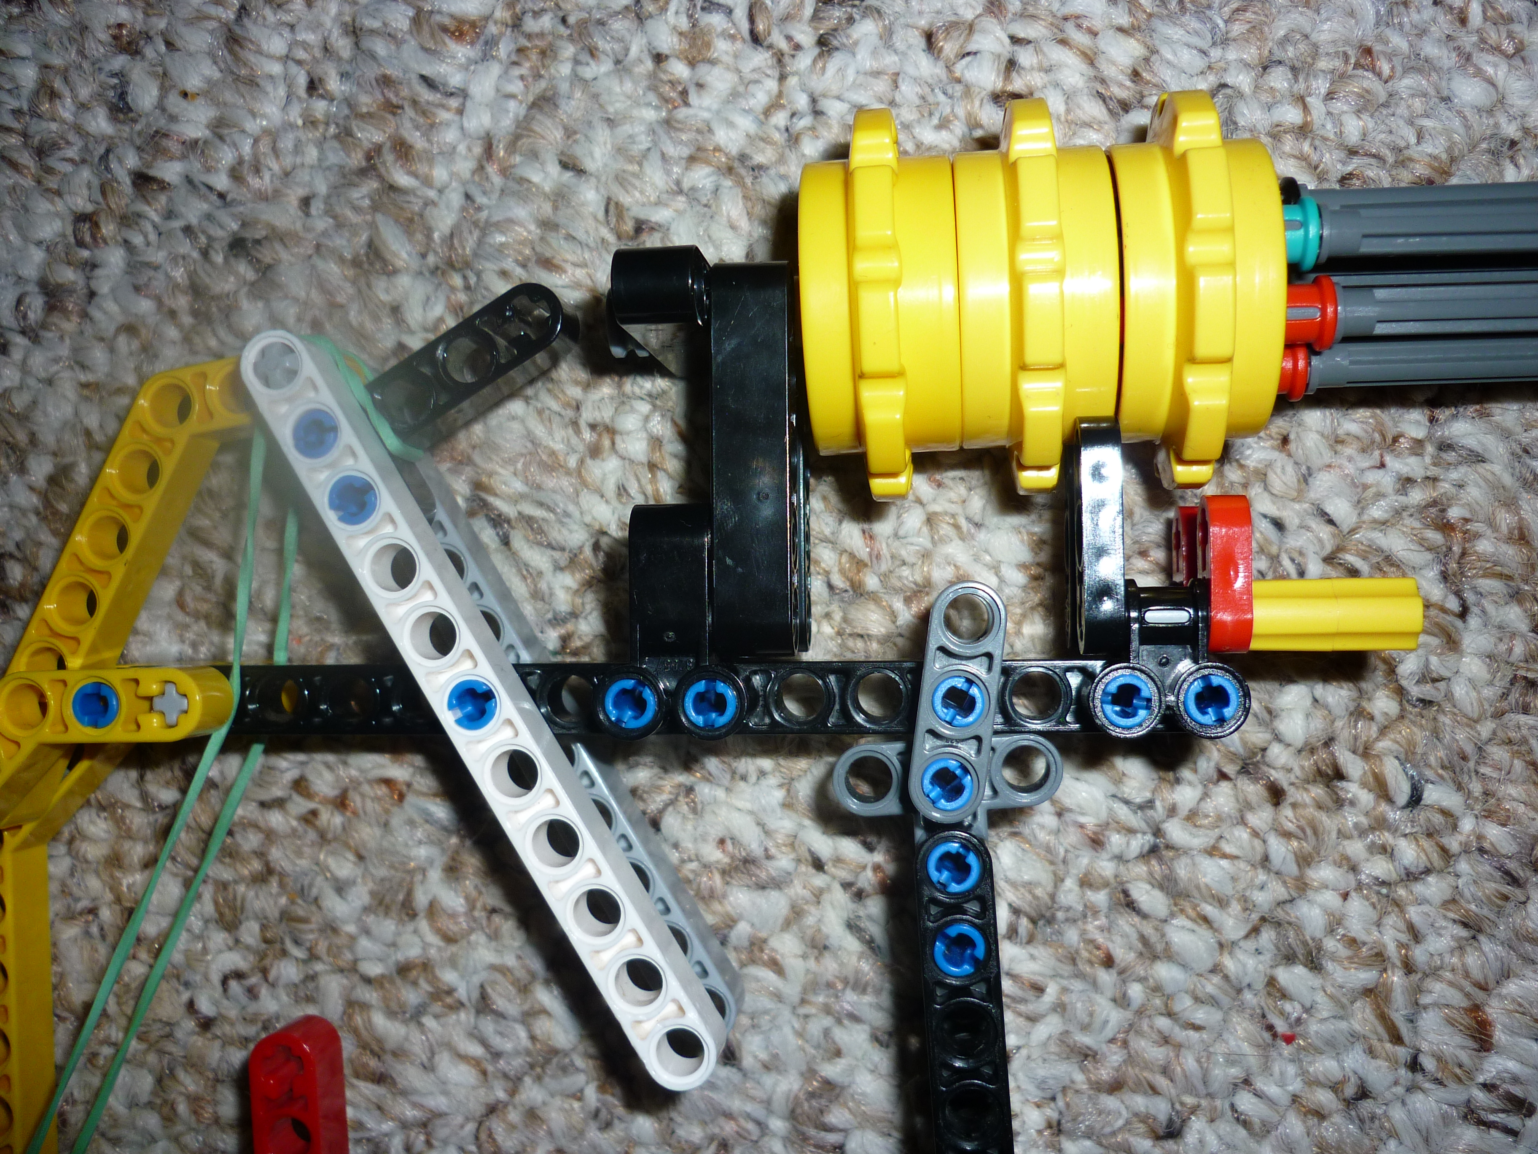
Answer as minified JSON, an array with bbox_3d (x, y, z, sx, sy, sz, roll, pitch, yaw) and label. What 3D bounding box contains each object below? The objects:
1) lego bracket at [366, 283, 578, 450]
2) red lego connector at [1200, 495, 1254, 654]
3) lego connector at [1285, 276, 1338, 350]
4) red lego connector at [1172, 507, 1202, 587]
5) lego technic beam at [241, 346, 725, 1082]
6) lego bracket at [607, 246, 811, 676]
[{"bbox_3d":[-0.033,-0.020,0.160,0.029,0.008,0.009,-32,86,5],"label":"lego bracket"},{"bbox_3d":[0.044,0.000,0.143,0.004,0.007,0.015,-1,89,6],"label":"red lego connector"},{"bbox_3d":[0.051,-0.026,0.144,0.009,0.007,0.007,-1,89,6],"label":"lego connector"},{"bbox_3d":[0.046,0.000,0.159,0.004,0.007,0.015,-1,89,6],"label":"red lego connector"},{"bbox_3d":[-0.029,0.013,0.151,0.007,0.008,0.087,-32,86,5],"label":"lego technic beam"},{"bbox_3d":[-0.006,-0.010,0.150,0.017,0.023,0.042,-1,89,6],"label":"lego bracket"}]

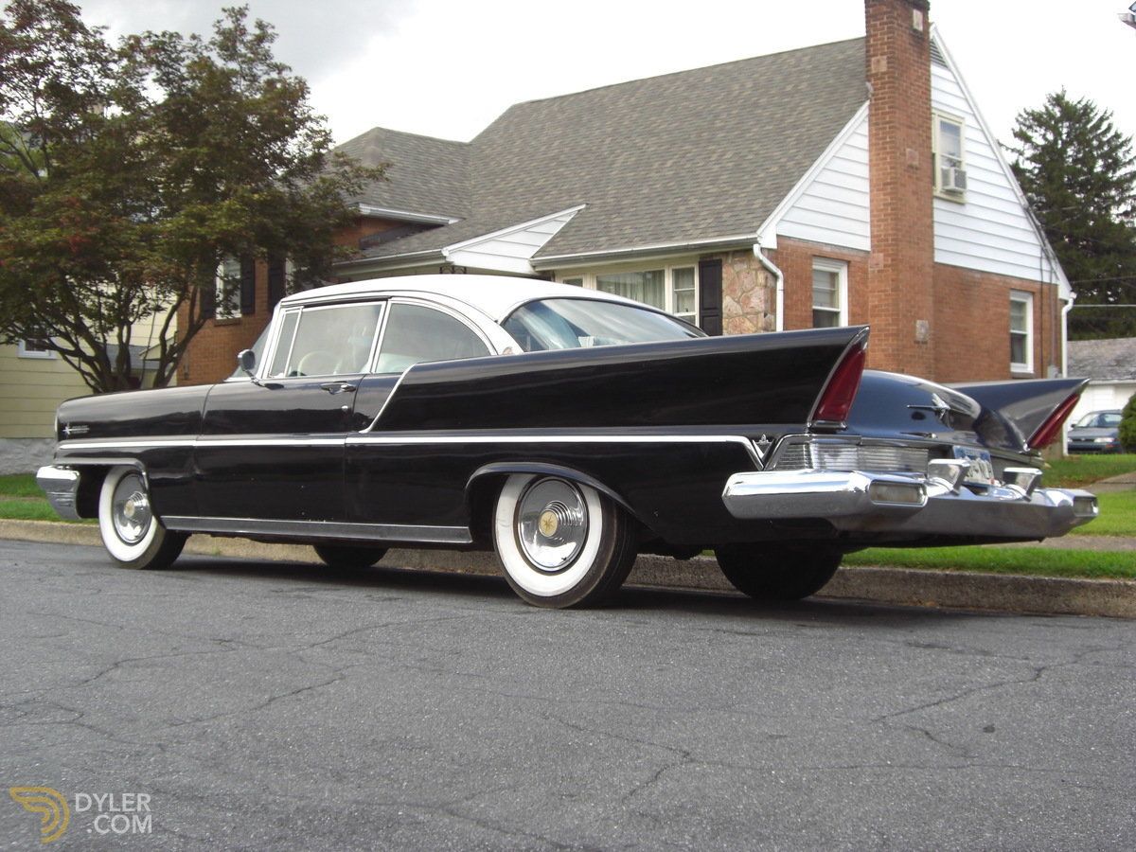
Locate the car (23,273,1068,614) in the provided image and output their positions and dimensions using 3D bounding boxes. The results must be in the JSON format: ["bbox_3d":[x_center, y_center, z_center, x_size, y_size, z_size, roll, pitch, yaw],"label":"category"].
[{"bbox_3d":[-0.373,0.075,7.994,5.700,1.530,2.040,-1,-5,41],"label":"car"}]

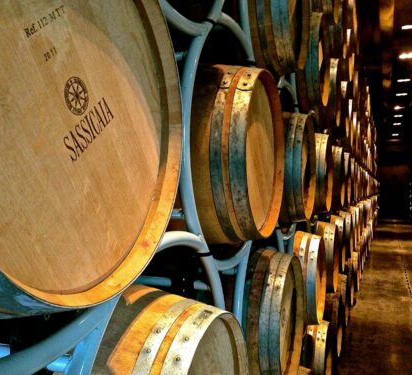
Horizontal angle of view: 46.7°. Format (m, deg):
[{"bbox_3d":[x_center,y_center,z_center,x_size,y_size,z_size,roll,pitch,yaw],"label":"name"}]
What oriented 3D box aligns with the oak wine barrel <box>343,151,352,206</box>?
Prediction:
[{"bbox_3d":[1.214,-0.100,5.635,0.940,0.690,0.690,0,0,21],"label":"oak wine barrel"}]

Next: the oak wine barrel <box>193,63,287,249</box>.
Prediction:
[{"bbox_3d":[-0.221,-0.117,1.816,0.940,0.690,0.690,0,0,21],"label":"oak wine barrel"}]

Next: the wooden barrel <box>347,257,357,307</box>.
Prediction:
[{"bbox_3d":[1.497,1.258,6.420,0.940,0.700,0.700,1,0,21],"label":"wooden barrel"}]

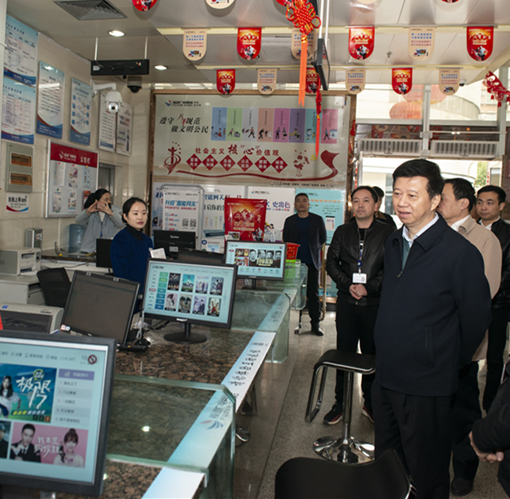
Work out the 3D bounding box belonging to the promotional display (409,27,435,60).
[{"bbox_3d":[1.586,-1.959,4.760,0.255,0.330,0.012,3,4,8],"label":"promotional display"}]

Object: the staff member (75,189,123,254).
[{"bbox_3d":[-1.742,0.153,5.588,0.520,1.640,0.360,0,5,-25],"label":"staff member"}]

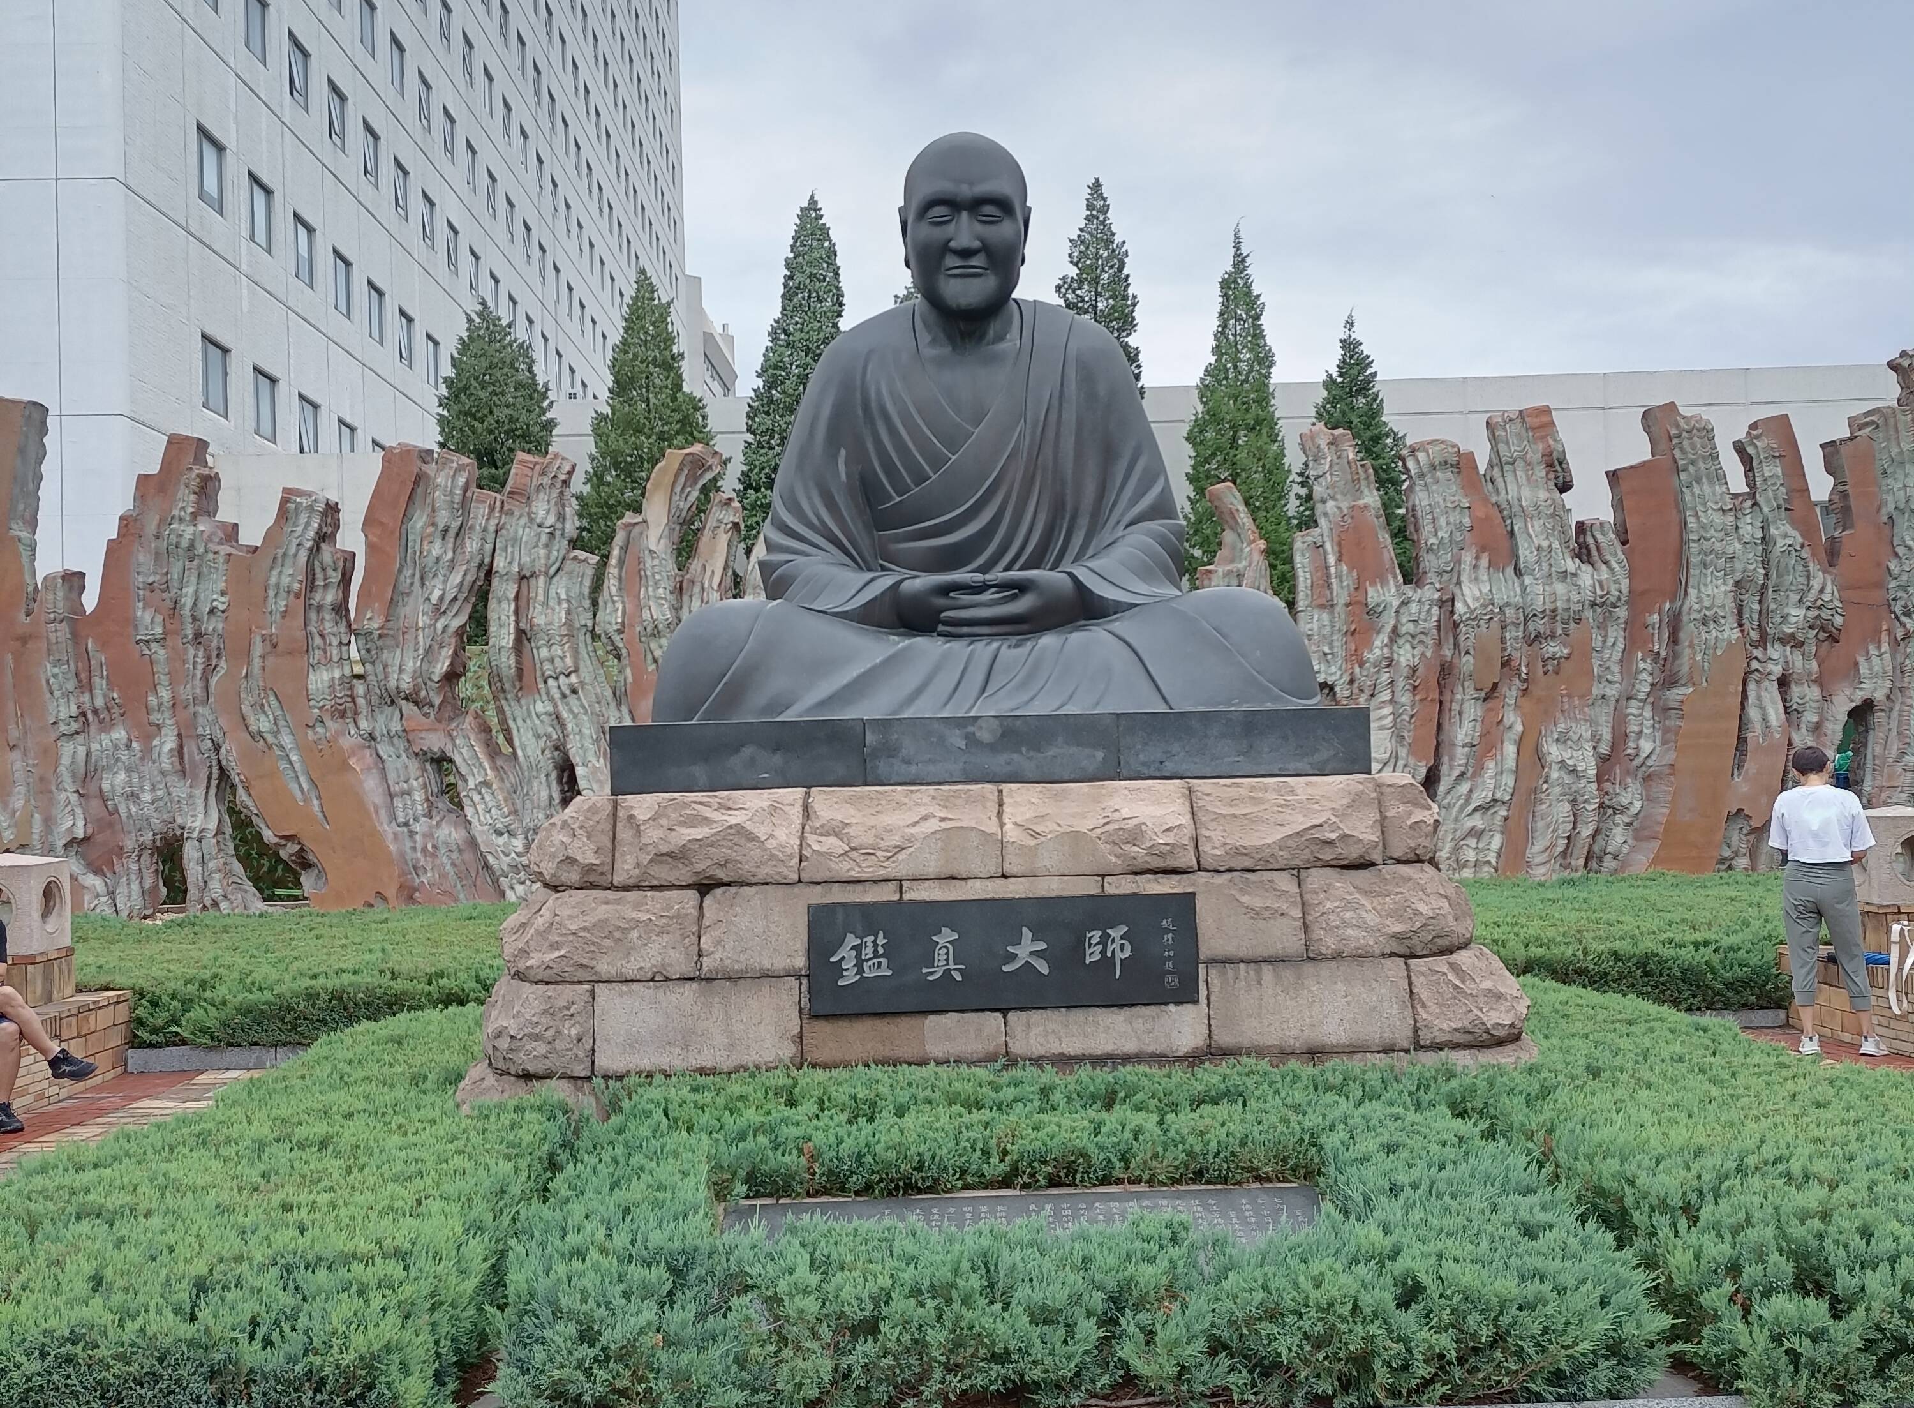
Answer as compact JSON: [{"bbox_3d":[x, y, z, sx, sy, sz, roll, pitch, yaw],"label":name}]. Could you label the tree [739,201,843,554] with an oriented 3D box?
[{"bbox_3d":[-1.404,-1.520,20.060,1.650,7.720,1.650,-2,-3,-2],"label":"tree"}]

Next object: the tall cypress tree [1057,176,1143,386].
[{"bbox_3d":[1.601,-1.675,20.146,1.500,7.840,1.500,-2,-3,-2],"label":"tall cypress tree"}]

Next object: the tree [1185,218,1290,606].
[{"bbox_3d":[3.089,-1.437,20.174,1.500,7.270,1.500,-2,-3,-2],"label":"tree"}]

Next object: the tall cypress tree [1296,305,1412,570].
[{"bbox_3d":[4.284,-1.000,20.186,1.450,6.320,1.450,-2,-3,-2],"label":"tall cypress tree"}]

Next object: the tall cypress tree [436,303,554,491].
[{"bbox_3d":[-4.754,-0.884,19.943,1.450,6.660,1.450,-2,-3,-2],"label":"tall cypress tree"}]

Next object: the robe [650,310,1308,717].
[{"bbox_3d":[0.133,-1.095,10.768,3.550,2.440,2.400,-2,-3,-2],"label":"robe"}]

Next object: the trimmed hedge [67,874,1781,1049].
[{"bbox_3d":[-0.425,1.835,13.824,13.500,0.600,5.600,-2,-3,-2],"label":"trimmed hedge"}]

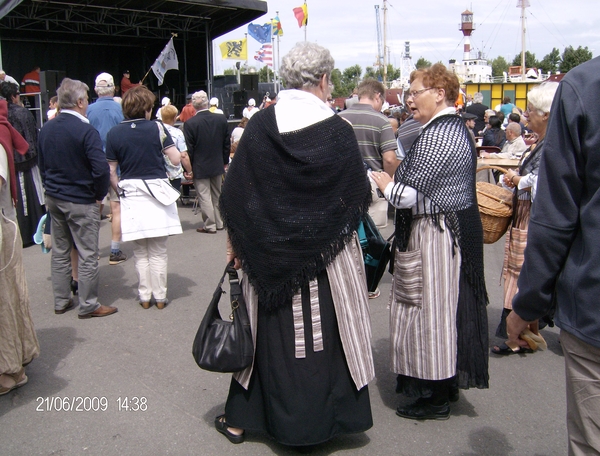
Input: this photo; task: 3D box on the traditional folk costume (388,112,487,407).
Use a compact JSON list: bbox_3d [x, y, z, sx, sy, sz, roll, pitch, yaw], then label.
[{"bbox_3d":[0.630,0.120,2.986,0.470,1.340,0.500,-4,12,-16],"label":"traditional folk costume"}]

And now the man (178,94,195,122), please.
[{"bbox_3d":[-2.769,-2.406,15.631,0.550,1.760,0.380,-5,12,-20],"label":"man"}]

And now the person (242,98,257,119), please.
[{"bbox_3d":[-1.314,-2.493,16.319,0.480,1.650,0.360,-1,11,0],"label":"person"}]

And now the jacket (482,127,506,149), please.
[{"bbox_3d":[2.946,-1.244,9.499,0.460,0.600,0.340,-7,13,-29],"label":"jacket"}]

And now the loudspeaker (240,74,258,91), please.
[{"bbox_3d":[-1.785,-5.175,22.300,0.600,0.580,0.450,-5,12,-22],"label":"loudspeaker"}]

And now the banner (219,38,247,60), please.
[{"bbox_3d":[-4.091,-10.818,38.000,1.700,1.300,0.250,-1,11,0],"label":"banner"}]

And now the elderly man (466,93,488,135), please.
[{"bbox_3d":[3.644,-1.941,13.035,0.500,1.710,0.320,2,11,12],"label":"elderly man"}]

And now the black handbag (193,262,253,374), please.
[{"bbox_3d":[-0.332,0.394,2.724,0.280,0.460,0.140,4,12,25],"label":"black handbag"}]

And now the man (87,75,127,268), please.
[{"bbox_3d":[-1.852,-0.544,5.989,0.550,1.800,0.380,-2,11,-8],"label":"man"}]

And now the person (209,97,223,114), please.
[{"bbox_3d":[-1.871,-2.035,13.800,0.480,1.640,0.340,-1,11,0],"label":"person"}]

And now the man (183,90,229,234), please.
[{"bbox_3d":[-1.121,-0.799,7.481,0.540,1.700,0.360,-3,11,-10],"label":"man"}]

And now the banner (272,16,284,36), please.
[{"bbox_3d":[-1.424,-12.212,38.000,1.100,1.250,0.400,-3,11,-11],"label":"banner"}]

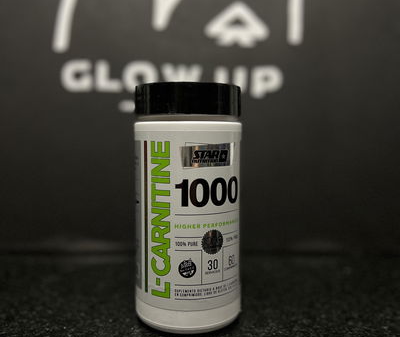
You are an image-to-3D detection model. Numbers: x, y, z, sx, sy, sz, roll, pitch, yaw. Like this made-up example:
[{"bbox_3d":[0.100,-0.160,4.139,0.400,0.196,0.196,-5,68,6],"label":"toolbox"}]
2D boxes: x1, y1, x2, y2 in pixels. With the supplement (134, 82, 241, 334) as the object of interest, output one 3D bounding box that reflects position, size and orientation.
[{"bbox_3d":[-0.007,0.021,0.247,0.065,0.138,0.065,-1,5,-16],"label":"supplement"}]

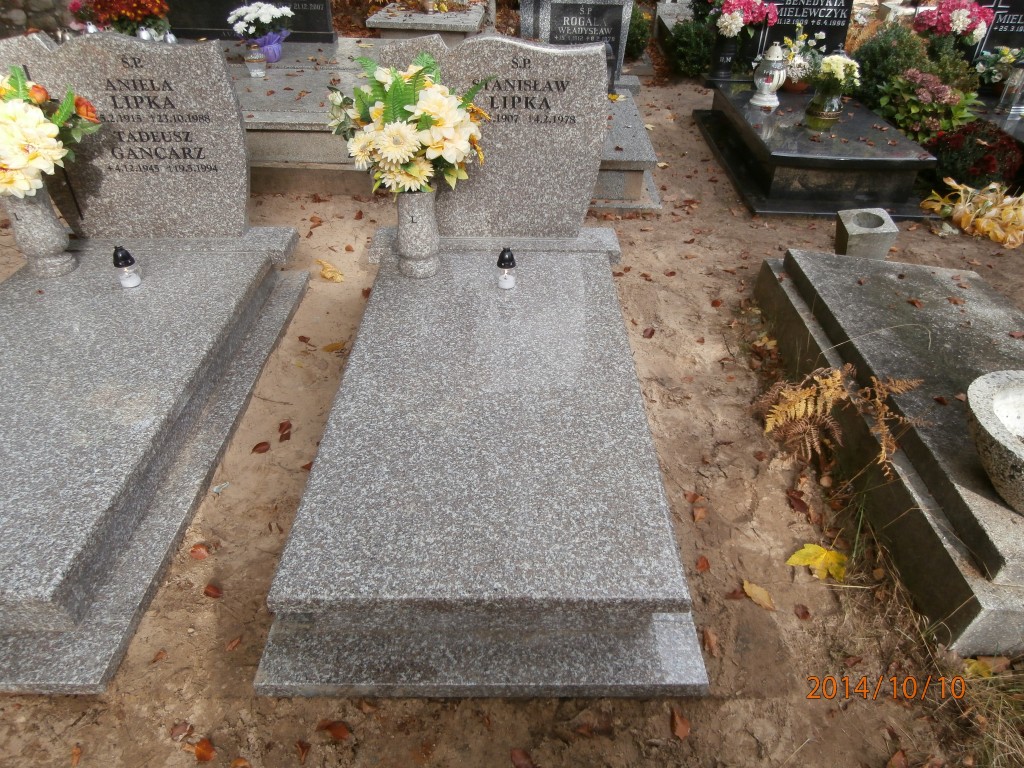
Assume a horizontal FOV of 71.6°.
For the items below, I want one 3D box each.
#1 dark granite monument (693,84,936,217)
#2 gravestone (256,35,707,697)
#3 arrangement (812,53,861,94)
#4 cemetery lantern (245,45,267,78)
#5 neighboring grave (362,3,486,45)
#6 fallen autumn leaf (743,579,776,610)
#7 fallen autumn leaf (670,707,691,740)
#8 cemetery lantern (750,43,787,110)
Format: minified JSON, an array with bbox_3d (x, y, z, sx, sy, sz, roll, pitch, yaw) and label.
[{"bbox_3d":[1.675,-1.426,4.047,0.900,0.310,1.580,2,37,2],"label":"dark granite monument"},{"bbox_3d":[-0.065,-0.266,1.965,0.960,0.965,1.830,0,37,0],"label":"gravestone"},{"bbox_3d":[1.597,-1.524,3.488,0.230,0.210,0.220,0,37,0],"label":"arrangement"},{"bbox_3d":[-1.533,-1.930,4.222,0.140,0.180,0.140,0,37,0],"label":"cemetery lantern"},{"bbox_3d":[-0.640,-2.994,6.070,0.900,0.380,1.080,2,37,3],"label":"neighboring grave"},{"bbox_3d":[0.601,0.513,1.722,0.032,0.012,0.092,-21,42,-25],"label":"fallen autumn leaf"},{"bbox_3d":[0.346,0.702,1.469,0.036,0.015,0.066,-4,37,-5],"label":"fallen autumn leaf"},{"bbox_3d":[1.434,-1.714,3.928,0.185,0.325,0.185,0,37,0],"label":"cemetery lantern"}]

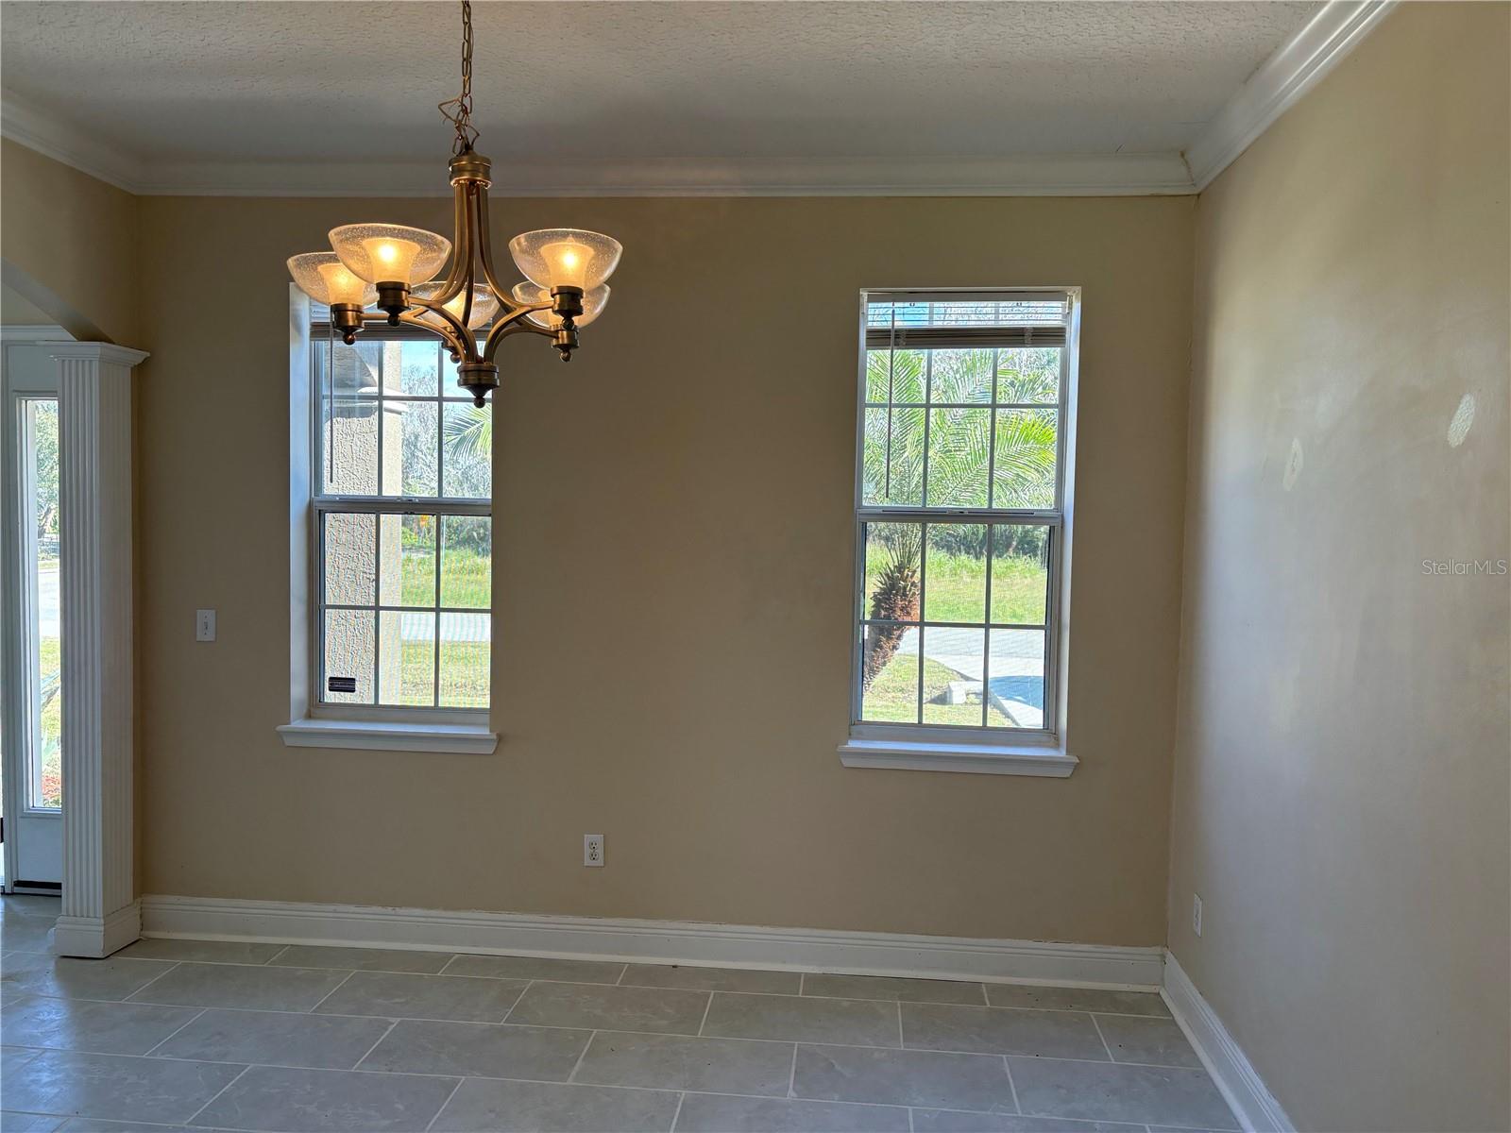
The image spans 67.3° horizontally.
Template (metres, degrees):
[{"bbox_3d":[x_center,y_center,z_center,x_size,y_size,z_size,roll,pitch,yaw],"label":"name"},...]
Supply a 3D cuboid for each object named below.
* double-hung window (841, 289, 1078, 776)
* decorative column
[{"bbox_3d":[0.701,-0.119,3.846,0.775,1.620,0.190,1,3,5],"label":"double-hung window"},{"bbox_3d":[-2.317,0.296,3.992,0.234,2.119,0.254,1,3,5],"label":"decorative column"}]

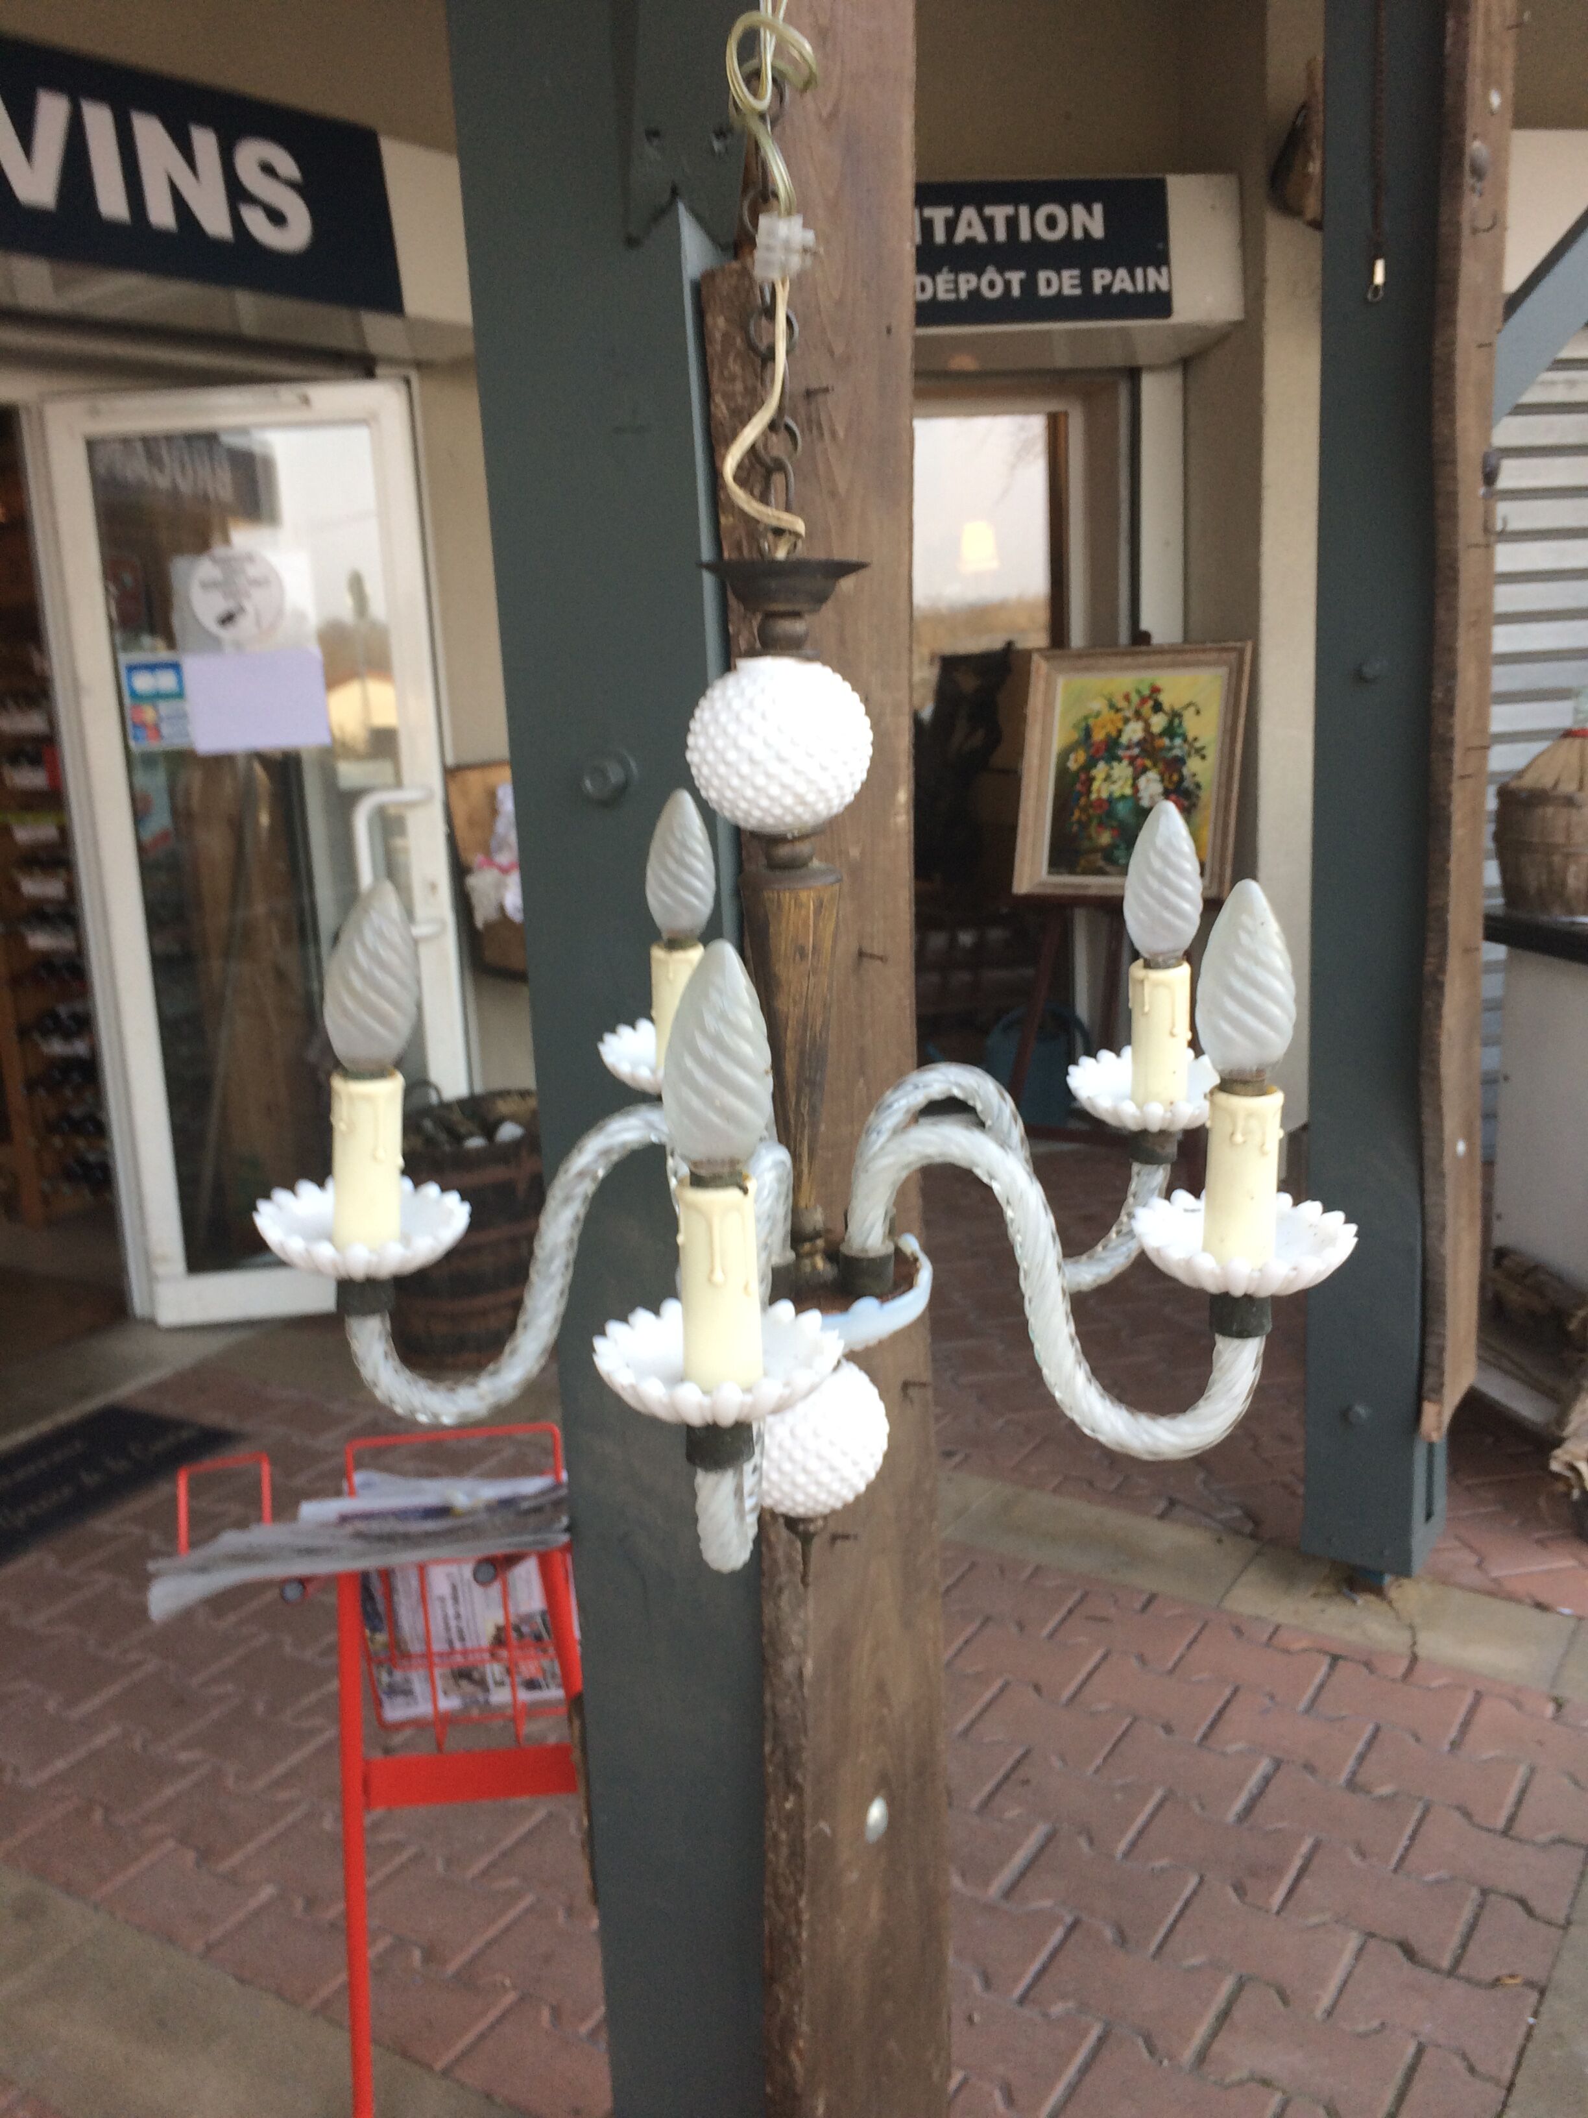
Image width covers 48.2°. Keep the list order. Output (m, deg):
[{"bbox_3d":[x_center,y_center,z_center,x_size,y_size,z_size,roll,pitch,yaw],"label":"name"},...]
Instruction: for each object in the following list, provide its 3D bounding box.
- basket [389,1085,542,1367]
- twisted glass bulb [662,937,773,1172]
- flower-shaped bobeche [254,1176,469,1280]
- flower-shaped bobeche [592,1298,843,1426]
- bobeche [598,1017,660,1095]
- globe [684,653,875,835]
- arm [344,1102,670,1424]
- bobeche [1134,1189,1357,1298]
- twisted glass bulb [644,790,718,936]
[{"bbox_3d":[-0.690,0.376,3.904,0.440,0.500,0.440,-2,12,0],"label":"basket"},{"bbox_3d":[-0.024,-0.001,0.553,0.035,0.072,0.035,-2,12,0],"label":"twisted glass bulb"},{"bbox_3d":[-0.168,0.070,0.701,0.081,0.026,0.081,-2,12,0],"label":"flower-shaped bobeche"},{"bbox_3d":[-0.024,0.103,0.576,0.081,0.026,0.081,-2,12,0],"label":"flower-shaped bobeche"},{"bbox_3d":[-0.059,0.001,0.915,0.081,0.026,0.081,-2,12,0],"label":"bobeche"},{"bbox_3d":[-0.006,-0.126,0.711,0.074,0.071,0.074,-2,12,0],"label":"globe"},{"bbox_3d":[-0.096,0.084,0.725,0.172,0.125,0.018,-6,12,-15],"label":"arm"},{"bbox_3d":[0.166,0.073,0.656,0.081,0.026,0.081,-2,12,0],"label":"bobeche"},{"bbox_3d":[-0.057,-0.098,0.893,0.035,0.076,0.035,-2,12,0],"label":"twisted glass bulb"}]

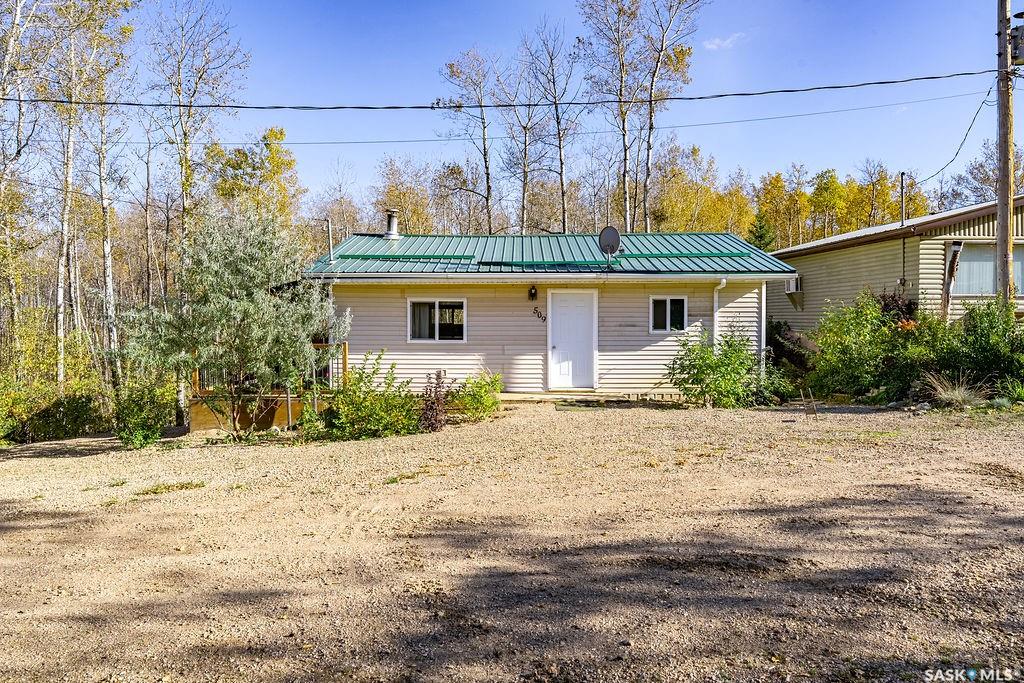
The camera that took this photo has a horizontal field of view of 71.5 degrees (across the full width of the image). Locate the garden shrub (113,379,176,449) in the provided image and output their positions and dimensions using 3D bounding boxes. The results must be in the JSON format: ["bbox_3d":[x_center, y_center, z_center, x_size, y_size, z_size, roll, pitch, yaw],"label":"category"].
[{"bbox_3d":[-6.769,1.297,13.100,1.179,1.231,1.100,0,0,0],"label":"garden shrub"}]

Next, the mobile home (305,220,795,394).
[{"bbox_3d":[0.830,-0.880,19.100,10.100,4.150,8.700,0,0,0],"label":"mobile home"}]

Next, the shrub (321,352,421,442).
[{"bbox_3d":[-2.469,0.930,12.500,1.722,1.474,1.500,0,0,0],"label":"shrub"}]

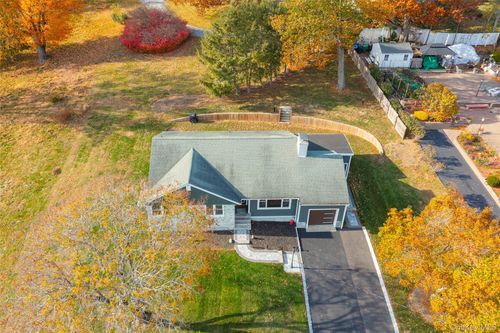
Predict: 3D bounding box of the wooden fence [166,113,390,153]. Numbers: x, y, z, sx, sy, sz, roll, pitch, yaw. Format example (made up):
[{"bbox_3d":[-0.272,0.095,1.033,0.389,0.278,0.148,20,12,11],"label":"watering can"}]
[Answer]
[{"bbox_3d":[3.310,-5.341,52.765,28.186,1.400,5.133,6,39,8],"label":"wooden fence"}]

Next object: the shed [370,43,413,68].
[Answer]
[{"bbox_3d":[21.858,-17.265,59.217,4.769,3.100,3.100,-3,39,-3],"label":"shed"}]

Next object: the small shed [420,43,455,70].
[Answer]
[{"bbox_3d":[27.672,-16.828,58.546,5.209,3.250,3.700,-1,39,-1],"label":"small shed"}]

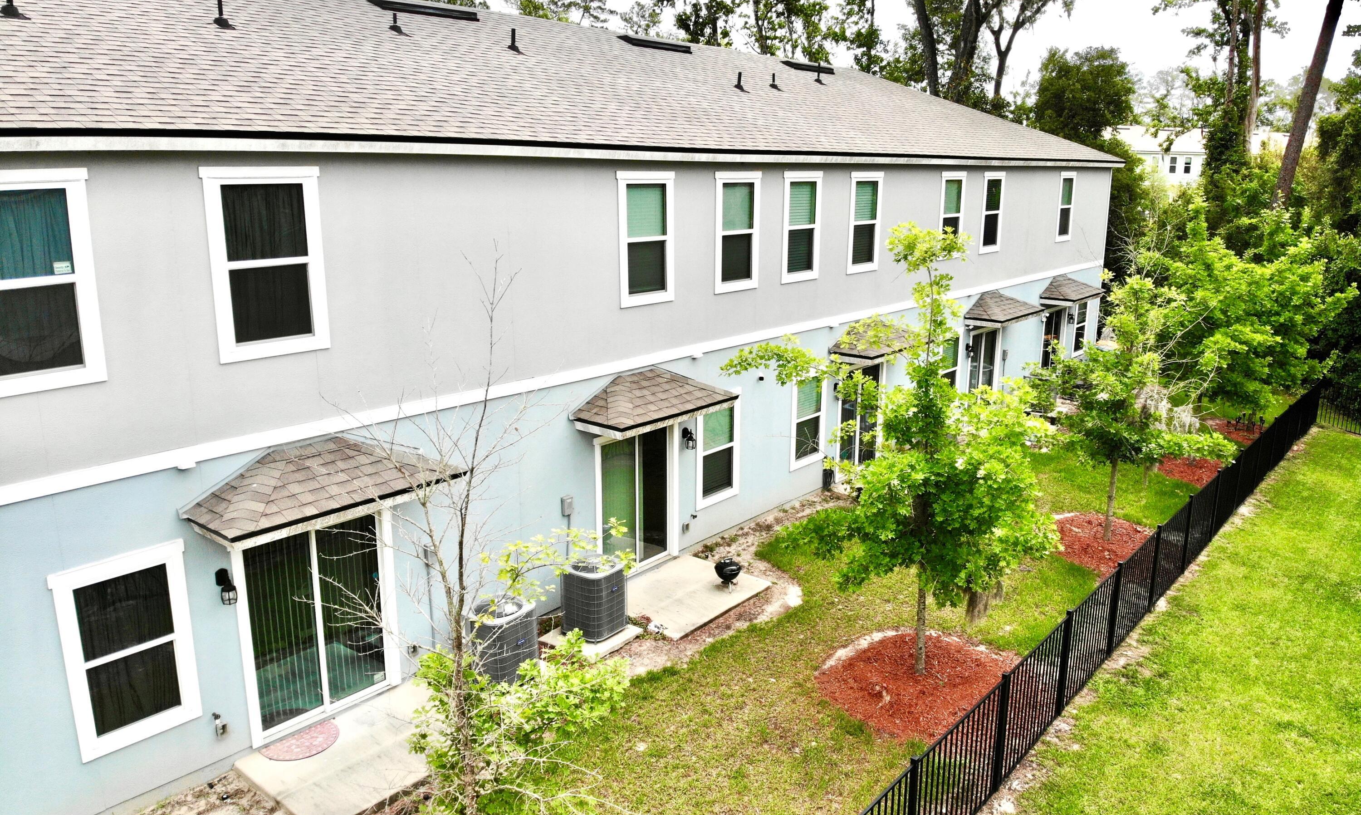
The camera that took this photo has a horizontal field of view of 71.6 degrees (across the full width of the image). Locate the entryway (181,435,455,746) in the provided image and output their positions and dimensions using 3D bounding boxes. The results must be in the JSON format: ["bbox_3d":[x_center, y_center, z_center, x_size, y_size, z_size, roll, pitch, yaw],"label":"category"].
[{"bbox_3d":[-3.479,1.924,9.836,0.900,3.150,2.610,12,18,39],"label":"entryway"}]

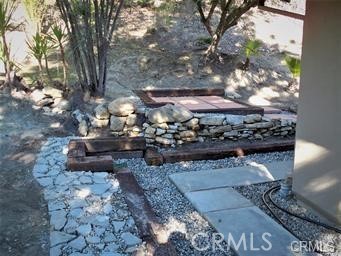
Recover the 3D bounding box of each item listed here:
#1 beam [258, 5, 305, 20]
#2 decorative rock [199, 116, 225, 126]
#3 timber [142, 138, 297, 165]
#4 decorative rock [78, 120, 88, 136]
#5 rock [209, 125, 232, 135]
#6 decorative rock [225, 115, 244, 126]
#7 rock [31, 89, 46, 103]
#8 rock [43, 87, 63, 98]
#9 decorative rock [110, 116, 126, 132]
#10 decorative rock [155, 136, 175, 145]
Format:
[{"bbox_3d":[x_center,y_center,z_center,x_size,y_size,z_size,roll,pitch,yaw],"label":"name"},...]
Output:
[{"bbox_3d":[1.126,-1.161,3.475,0.552,0.052,0.050,7,10,-16],"label":"beam"},{"bbox_3d":[0.632,-0.100,5.320,0.375,0.112,0.240,-5,14,-18],"label":"decorative rock"},{"bbox_3d":[0.894,0.392,5.899,2.734,0.170,0.230,-3,12,-17],"label":"timber"},{"bbox_3d":[-1.560,0.007,6.200,0.165,0.266,0.180,-2,12,-6],"label":"decorative rock"},{"bbox_3d":[0.954,0.029,6.580,0.444,0.181,0.260,-3,12,-17],"label":"rock"},{"bbox_3d":[1.198,-0.148,6.380,0.342,0.160,0.250,-3,12,-10],"label":"decorative rock"},{"bbox_3d":[-2.870,-0.707,7.500,0.267,0.282,0.300,-1,13,0],"label":"rock"},{"bbox_3d":[-2.617,-0.787,7.650,0.374,0.243,0.310,-1,13,0],"label":"rock"},{"bbox_3d":[-0.936,-0.072,6.150,0.267,0.253,0.230,-2,12,-6],"label":"decorative rock"},{"bbox_3d":[-0.090,0.187,5.170,0.282,0.079,0.180,-5,14,-18],"label":"decorative rock"}]

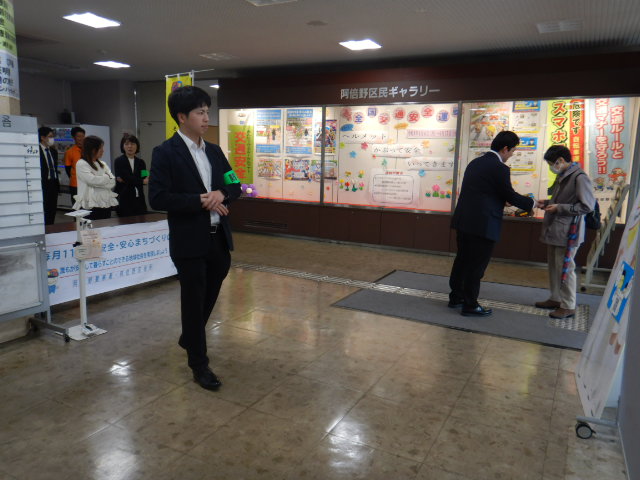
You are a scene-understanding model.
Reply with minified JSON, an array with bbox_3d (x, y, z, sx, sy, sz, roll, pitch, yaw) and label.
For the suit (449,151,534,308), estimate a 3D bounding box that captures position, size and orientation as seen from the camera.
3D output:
[{"bbox_3d":[1.533,-0.100,4.495,0.680,1.450,0.540,-1,10,-18],"label":"suit"}]

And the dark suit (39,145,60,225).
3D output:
[{"bbox_3d":[-3.438,-0.481,6.116,0.320,1.400,0.490,6,10,28],"label":"dark suit"}]

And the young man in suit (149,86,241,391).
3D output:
[{"bbox_3d":[-0.750,0.002,2.911,0.460,1.730,0.530,10,12,42],"label":"young man in suit"}]

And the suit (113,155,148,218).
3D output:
[{"bbox_3d":[-2.232,-0.328,5.690,0.440,1.300,0.300,-2,10,-20],"label":"suit"}]

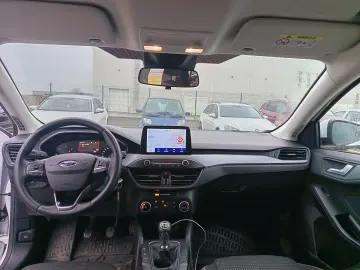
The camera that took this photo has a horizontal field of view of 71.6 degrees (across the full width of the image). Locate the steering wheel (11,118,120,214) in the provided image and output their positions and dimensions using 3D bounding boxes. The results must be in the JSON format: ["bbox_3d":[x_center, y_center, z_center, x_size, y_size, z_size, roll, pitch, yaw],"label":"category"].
[{"bbox_3d":[-0.402,0.110,0.927,0.370,0.370,0.100,-3,-24,-6],"label":"steering wheel"}]

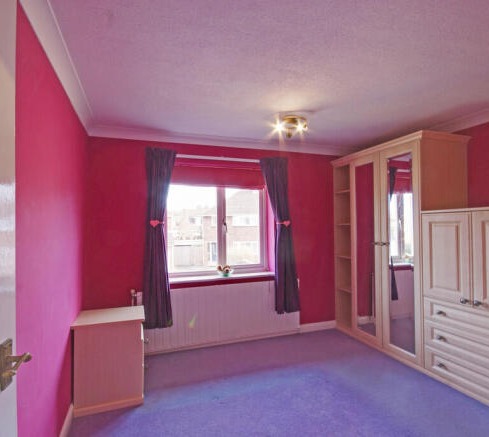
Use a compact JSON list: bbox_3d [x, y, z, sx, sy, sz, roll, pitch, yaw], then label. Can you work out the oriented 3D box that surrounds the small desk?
[{"bbox_3d":[-1.039,1.073,2.125,0.475,0.627,0.377,1,-2,-22],"label":"small desk"}]

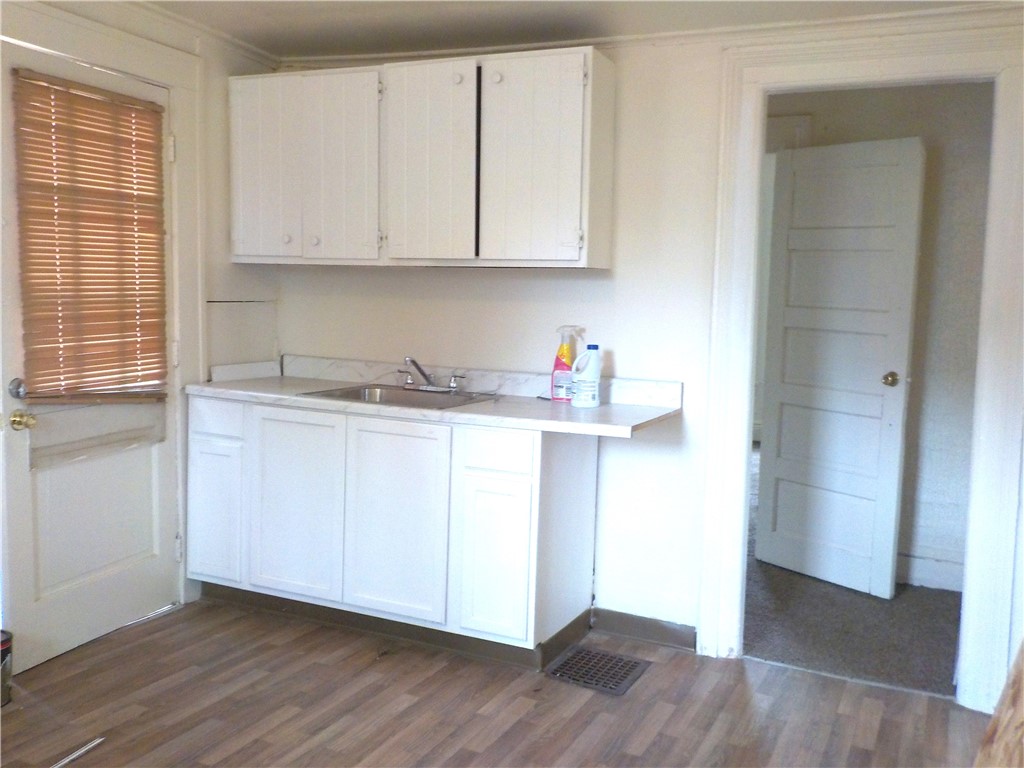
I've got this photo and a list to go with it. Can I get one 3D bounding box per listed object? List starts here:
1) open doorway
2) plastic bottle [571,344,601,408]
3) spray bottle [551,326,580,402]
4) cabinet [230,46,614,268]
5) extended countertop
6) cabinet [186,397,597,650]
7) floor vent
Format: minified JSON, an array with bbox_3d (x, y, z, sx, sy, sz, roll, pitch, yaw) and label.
[{"bbox_3d":[1.224,0.022,3.111,0.706,2.036,0.126,4,6,25],"label":"open doorway"},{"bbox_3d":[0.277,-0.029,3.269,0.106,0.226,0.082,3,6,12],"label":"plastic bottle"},{"bbox_3d":[0.213,-0.076,3.403,0.124,0.291,0.060,4,6,25],"label":"spray bottle"},{"bbox_3d":[-0.414,-0.868,3.611,1.638,0.771,0.265,4,6,25],"label":"cabinet"},{"bbox_3d":[-0.338,0.069,3.460,1.871,0.039,0.615,4,6,25],"label":"extended countertop"},{"bbox_3d":[-0.497,0.469,3.583,1.560,0.790,0.590,4,6,25],"label":"cabinet"},{"bbox_3d":[0.313,1.009,3.162,0.294,0.012,0.335,4,6,25],"label":"floor vent"}]

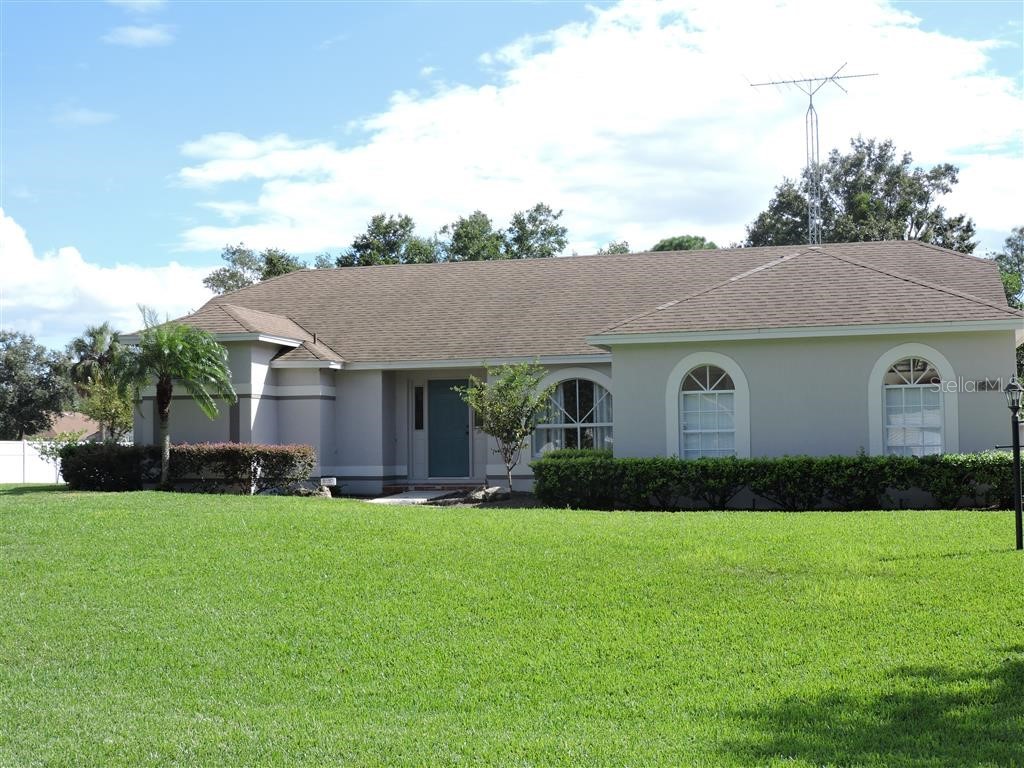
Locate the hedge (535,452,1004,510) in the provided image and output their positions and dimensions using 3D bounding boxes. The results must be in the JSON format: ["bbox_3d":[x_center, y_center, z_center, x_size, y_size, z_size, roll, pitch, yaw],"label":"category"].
[{"bbox_3d":[3.917,1.501,21.290,7.251,0.840,0.900,-2,-3,16],"label":"hedge"}]

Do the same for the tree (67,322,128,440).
[{"bbox_3d":[-20.668,0.848,69.796,3.600,7.900,3.600,-2,-3,16],"label":"tree"}]

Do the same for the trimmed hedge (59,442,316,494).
[{"bbox_3d":[-6.176,1.611,26.420,4.907,0.970,0.950,-2,-3,16],"label":"trimmed hedge"}]

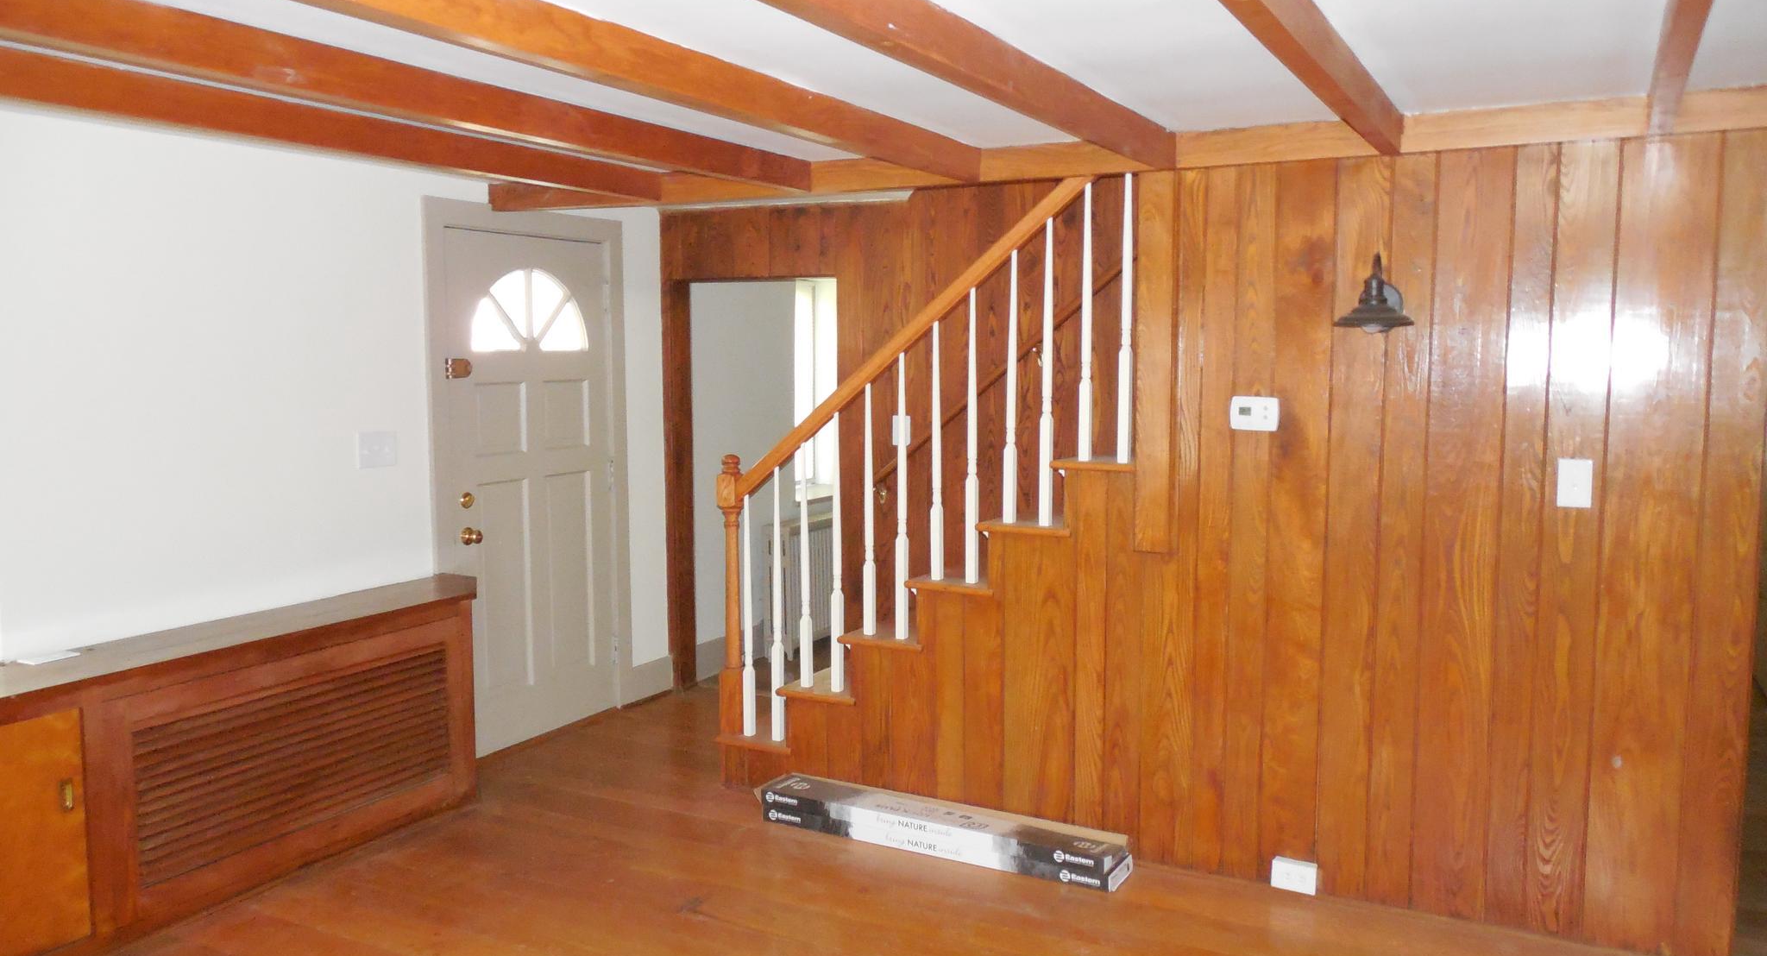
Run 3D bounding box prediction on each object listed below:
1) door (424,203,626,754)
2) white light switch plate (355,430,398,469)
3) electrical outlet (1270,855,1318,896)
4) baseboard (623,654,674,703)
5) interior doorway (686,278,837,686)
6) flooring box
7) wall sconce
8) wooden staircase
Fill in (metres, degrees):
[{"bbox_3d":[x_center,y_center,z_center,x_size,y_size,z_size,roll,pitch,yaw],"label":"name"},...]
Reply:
[{"bbox_3d":[-1.310,0.002,4.886,0.073,2.015,1.031,3,6,28],"label":"door"},{"bbox_3d":[-1.665,-0.092,4.213,0.012,0.118,0.162,3,6,28],"label":"white light switch plate"},{"bbox_3d":[1.126,1.091,3.490,0.115,0.076,0.039,3,6,28],"label":"electrical outlet"},{"bbox_3d":[-1.003,0.876,5.528,0.022,0.153,0.317,3,6,28],"label":"baseboard"},{"bbox_3d":[-0.506,0.064,5.436,0.803,1.784,0.130,3,6,28],"label":"interior doorway"},{"bbox_3d":[0.159,1.056,3.846,1.153,0.101,0.191,3,6,28],"label":"flooring box"},{"bbox_3d":[1.225,-0.459,3.176,0.191,0.199,0.238,3,6,28],"label":"wall sconce"},{"bbox_3d":[0.276,0.065,4.388,1.504,1.971,0.972,3,6,28],"label":"wooden staircase"}]

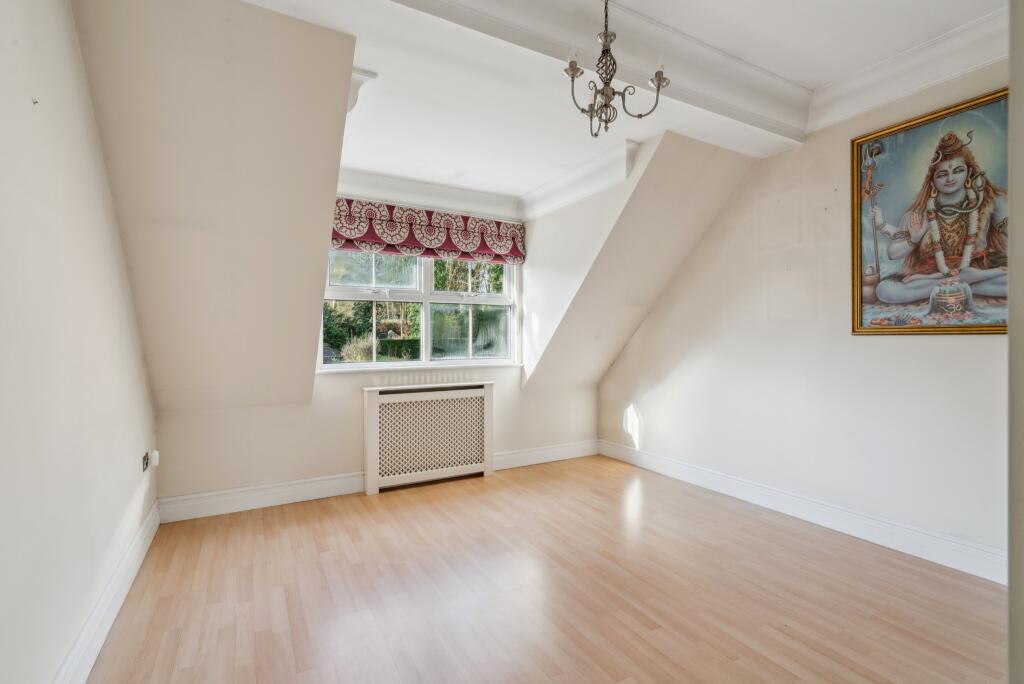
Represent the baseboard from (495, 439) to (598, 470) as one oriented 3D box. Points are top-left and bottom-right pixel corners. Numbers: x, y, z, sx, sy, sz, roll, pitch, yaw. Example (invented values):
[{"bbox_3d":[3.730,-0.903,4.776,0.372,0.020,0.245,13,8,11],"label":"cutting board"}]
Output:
[{"bbox_3d":[0.372,1.104,4.482,1.280,0.162,0.022,0,0,-30],"label":"baseboard"}]

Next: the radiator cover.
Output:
[{"bbox_3d":[-0.664,0.772,3.819,1.120,0.825,0.155,0,0,-30],"label":"radiator cover"}]

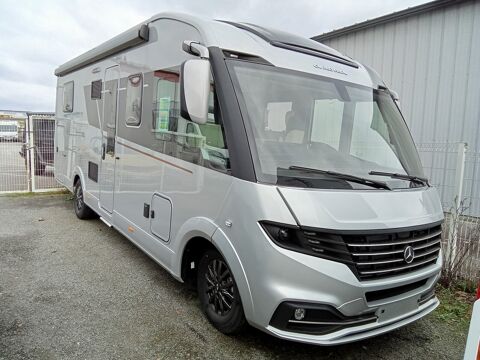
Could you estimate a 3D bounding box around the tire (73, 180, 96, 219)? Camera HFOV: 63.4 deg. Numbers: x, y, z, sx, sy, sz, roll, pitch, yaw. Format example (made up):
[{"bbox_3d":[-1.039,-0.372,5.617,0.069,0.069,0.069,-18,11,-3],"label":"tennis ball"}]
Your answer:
[{"bbox_3d":[-2.612,0.280,6.625,0.235,0.720,0.720,0,8,-34],"label":"tire"}]

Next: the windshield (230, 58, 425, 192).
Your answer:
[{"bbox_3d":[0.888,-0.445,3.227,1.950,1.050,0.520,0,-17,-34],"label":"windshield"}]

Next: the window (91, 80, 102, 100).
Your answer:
[{"bbox_3d":[-2.070,-1.308,5.663,0.060,0.260,0.570,0,8,-34],"label":"window"}]

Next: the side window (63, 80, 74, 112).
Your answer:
[{"bbox_3d":[-3.263,-1.573,7.433,0.060,0.560,0.950,0,8,-34],"label":"side window"}]

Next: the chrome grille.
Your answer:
[{"bbox_3d":[1.111,0.491,2.822,1.500,0.370,0.250,0,8,-34],"label":"chrome grille"}]

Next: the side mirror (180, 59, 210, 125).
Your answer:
[{"bbox_3d":[-0.342,-0.647,2.886,0.200,0.480,0.150,2,7,-22],"label":"side mirror"}]

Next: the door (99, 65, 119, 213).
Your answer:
[{"bbox_3d":[-1.696,-0.526,5.126,0.060,1.860,0.620,0,8,-34],"label":"door"}]

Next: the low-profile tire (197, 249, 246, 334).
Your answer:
[{"bbox_3d":[-0.084,0.876,3.217,0.235,0.720,0.720,0,8,-34],"label":"low-profile tire"}]

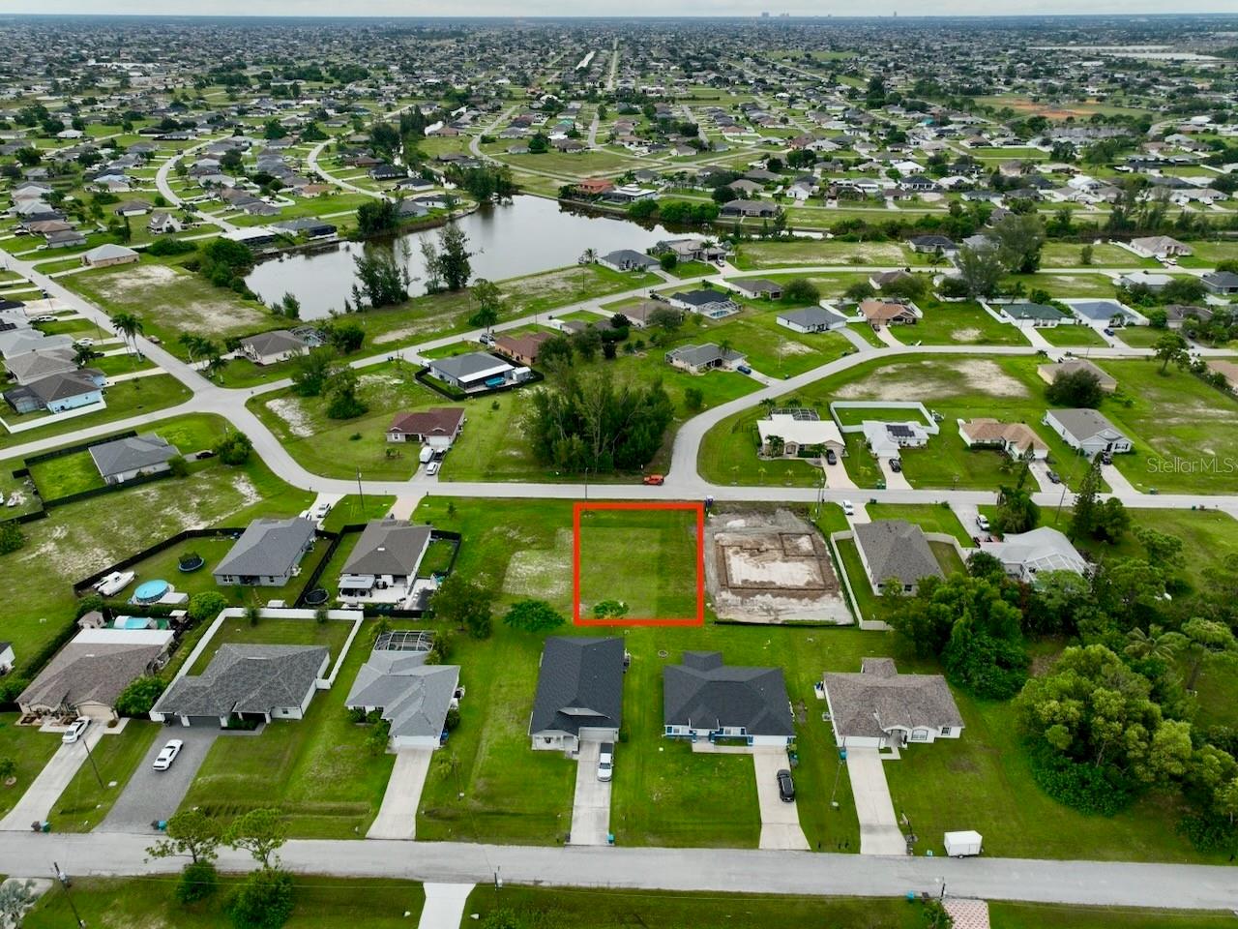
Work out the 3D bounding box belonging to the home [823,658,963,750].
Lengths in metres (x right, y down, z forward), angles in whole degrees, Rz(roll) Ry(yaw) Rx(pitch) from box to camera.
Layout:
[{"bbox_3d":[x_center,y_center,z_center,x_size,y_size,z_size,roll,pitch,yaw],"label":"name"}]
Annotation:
[{"bbox_3d":[41.650,35.450,131.400,19.200,5.300,16.690,0,28,1],"label":"home"}]

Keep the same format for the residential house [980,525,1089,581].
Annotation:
[{"bbox_3d":[77.400,16.502,159.763,19.400,5.000,14.200,1,28,1],"label":"residential house"}]

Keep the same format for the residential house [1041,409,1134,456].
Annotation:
[{"bbox_3d":[113.900,-8.732,207.505,13.000,5.200,20.000,1,28,1],"label":"residential house"}]

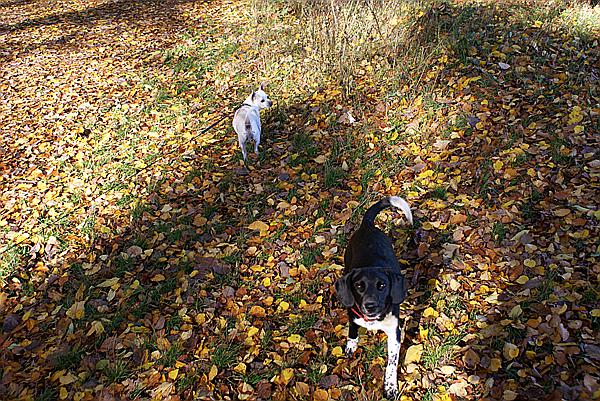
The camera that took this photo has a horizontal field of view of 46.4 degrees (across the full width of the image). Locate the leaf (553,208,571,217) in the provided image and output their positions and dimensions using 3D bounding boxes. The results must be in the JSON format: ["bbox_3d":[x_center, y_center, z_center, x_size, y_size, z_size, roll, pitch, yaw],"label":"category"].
[{"bbox_3d":[1.281,0.058,3.429,0.086,0.010,0.070,10,26,20],"label":"leaf"}]

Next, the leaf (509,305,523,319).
[{"bbox_3d":[0.791,0.407,2.571,0.048,0.014,0.064,10,29,18],"label":"leaf"}]

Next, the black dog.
[{"bbox_3d":[0.245,0.287,2.312,0.250,0.490,0.580,3,27,7],"label":"black dog"}]

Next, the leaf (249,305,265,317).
[{"bbox_3d":[-0.156,0.405,2.576,0.062,0.014,0.069,-2,27,-4],"label":"leaf"}]

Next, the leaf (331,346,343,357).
[{"bbox_3d":[0.131,0.533,2.472,0.039,0.013,0.043,1,24,3],"label":"leaf"}]

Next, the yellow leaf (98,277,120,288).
[{"bbox_3d":[-0.788,0.342,2.901,0.045,0.015,0.095,17,29,34],"label":"yellow leaf"}]

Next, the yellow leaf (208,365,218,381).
[{"bbox_3d":[-0.281,0.558,2.274,0.029,0.014,0.039,-4,27,-8],"label":"yellow leaf"}]

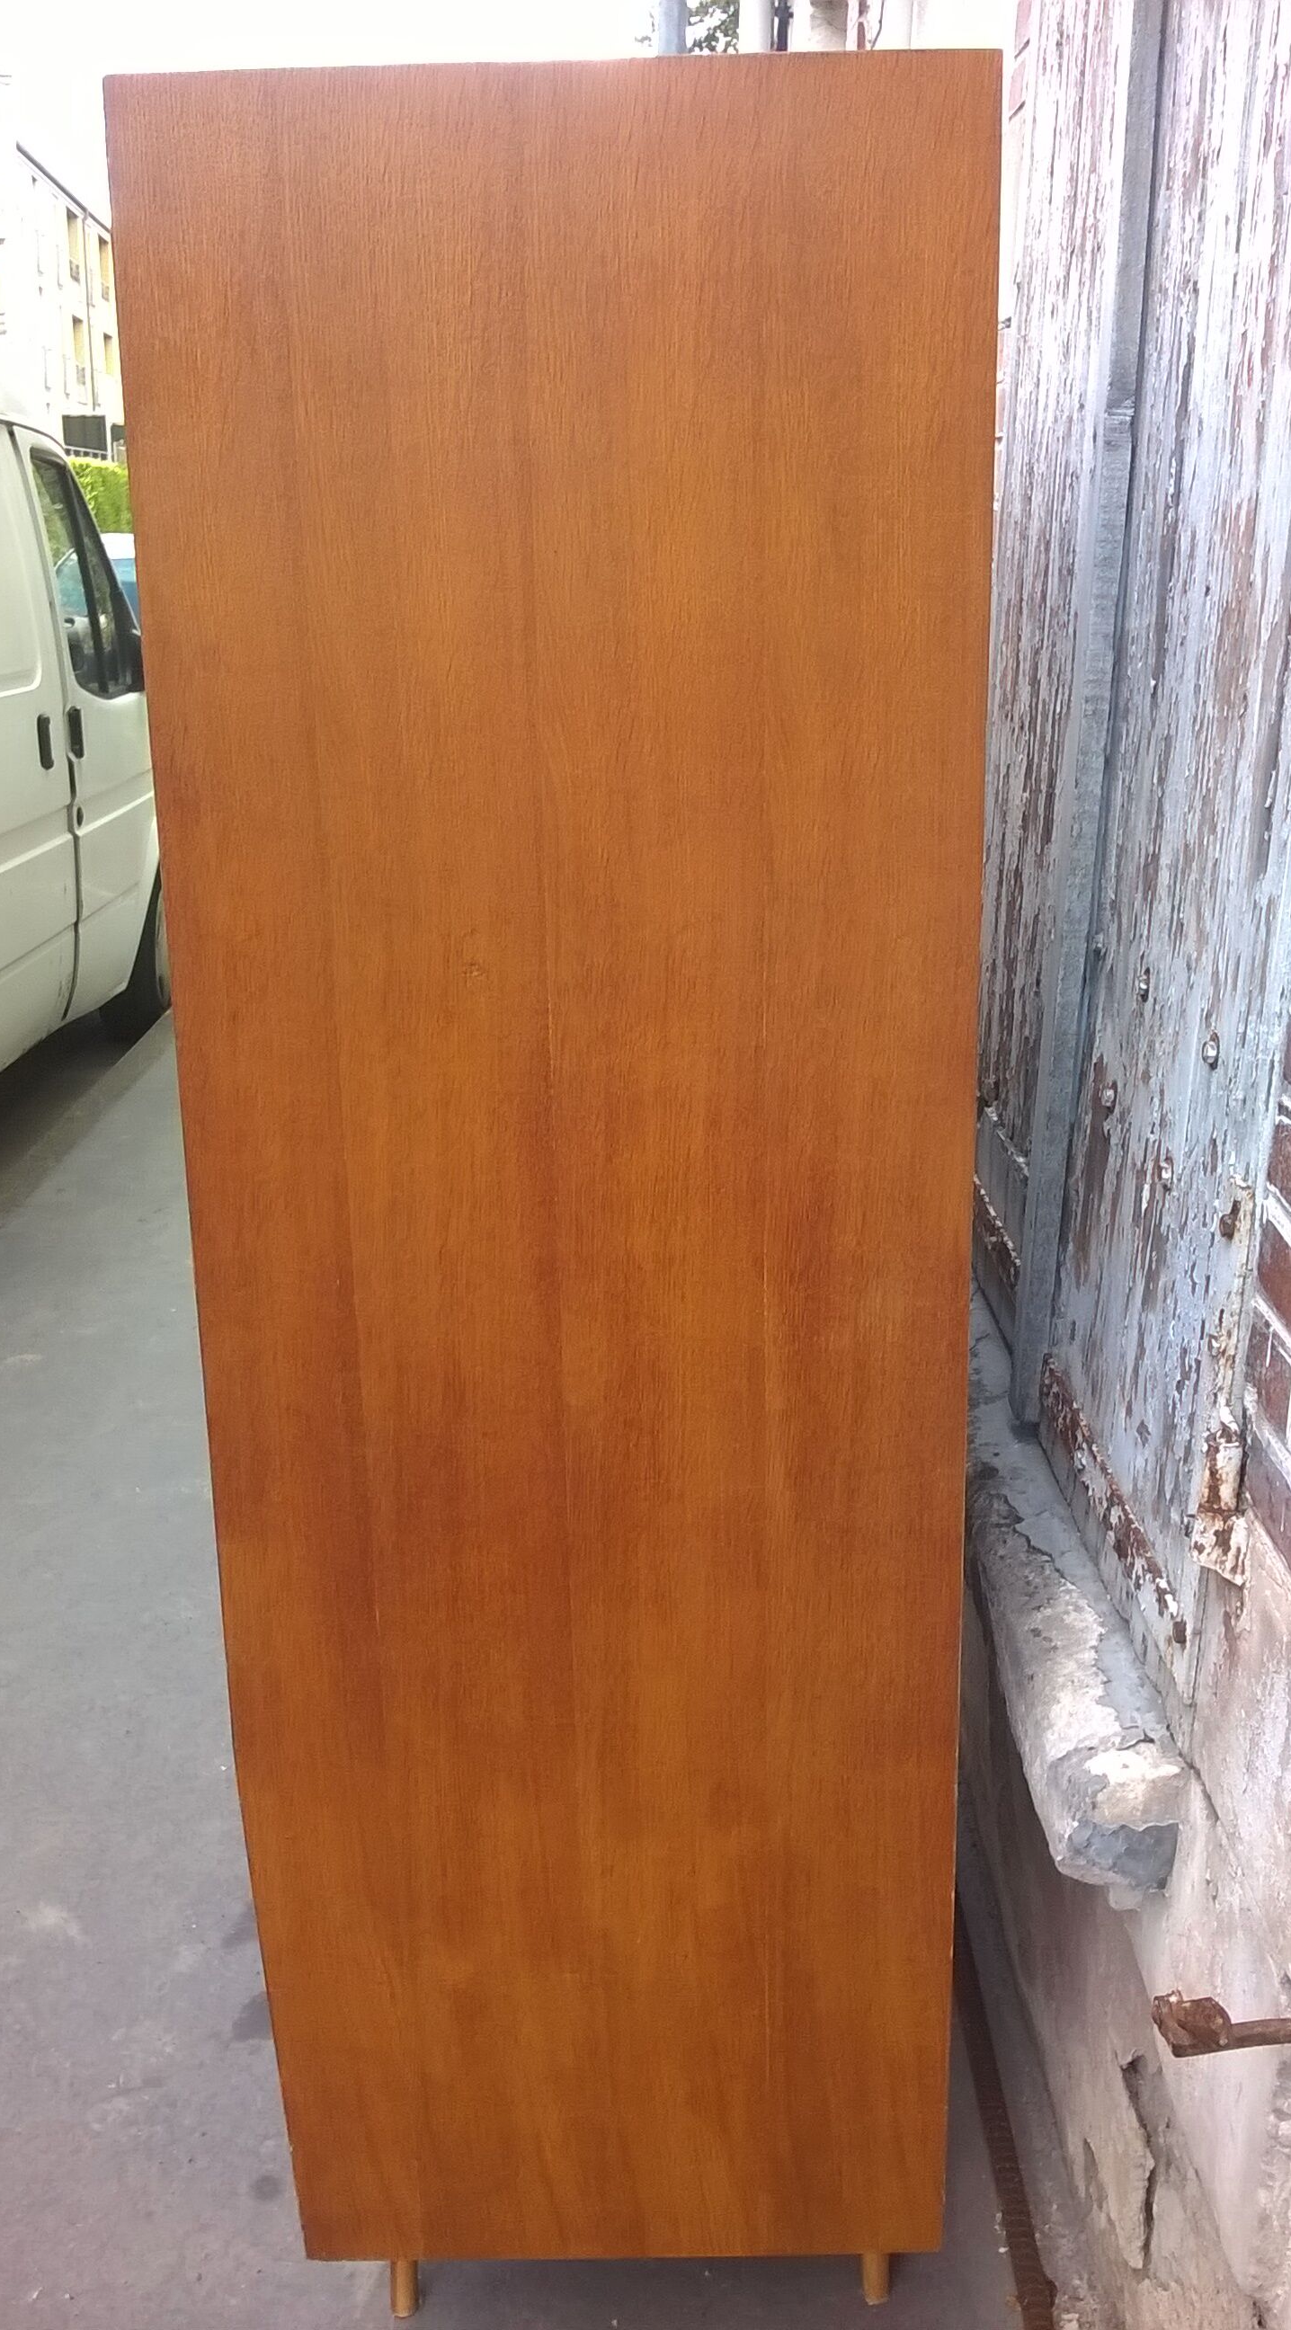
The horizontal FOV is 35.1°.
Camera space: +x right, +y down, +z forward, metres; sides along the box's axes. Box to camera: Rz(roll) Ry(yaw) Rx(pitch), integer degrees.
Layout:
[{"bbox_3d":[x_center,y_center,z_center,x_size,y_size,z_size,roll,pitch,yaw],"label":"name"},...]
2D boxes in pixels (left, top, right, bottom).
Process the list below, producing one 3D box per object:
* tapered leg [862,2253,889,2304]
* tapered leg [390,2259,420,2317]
[{"bbox_3d":[0.209,0.979,1.844,0.028,0.110,0.028,-1,18,0],"label":"tapered leg"},{"bbox_3d":[-0.219,0.992,1.846,0.028,0.110,0.028,-1,18,0],"label":"tapered leg"}]

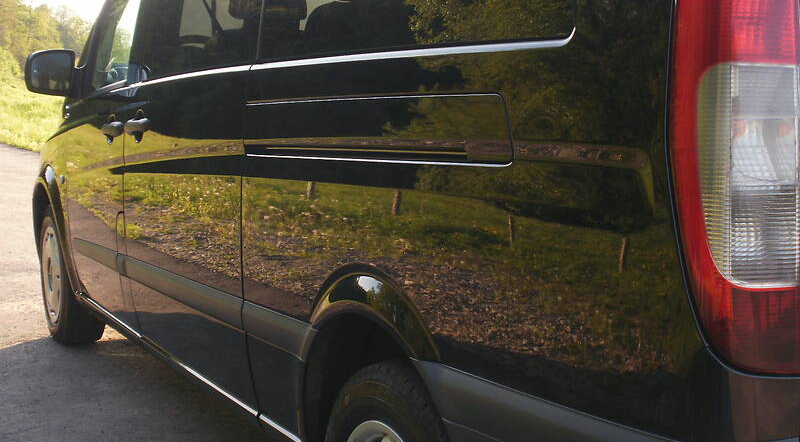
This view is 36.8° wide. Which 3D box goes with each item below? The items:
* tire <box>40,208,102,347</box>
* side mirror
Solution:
[{"bbox_3d":[-1.455,0.232,5.375,0.210,0.660,0.660,-3,9,-27],"label":"tire"},{"bbox_3d":[-1.390,-0.588,4.780,0.205,0.185,0.115,-3,9,-27],"label":"side mirror"}]

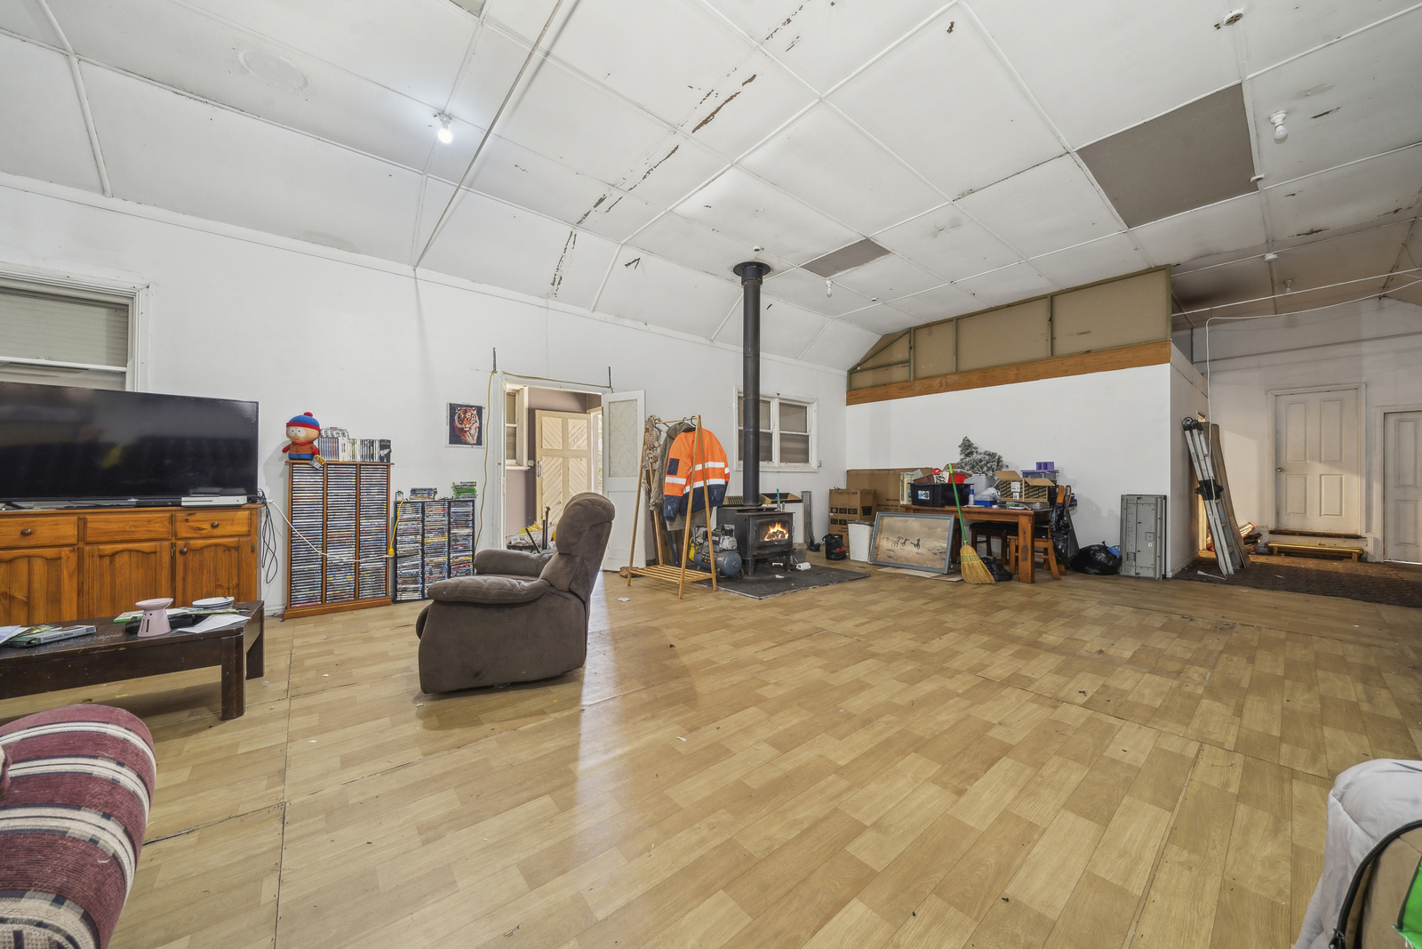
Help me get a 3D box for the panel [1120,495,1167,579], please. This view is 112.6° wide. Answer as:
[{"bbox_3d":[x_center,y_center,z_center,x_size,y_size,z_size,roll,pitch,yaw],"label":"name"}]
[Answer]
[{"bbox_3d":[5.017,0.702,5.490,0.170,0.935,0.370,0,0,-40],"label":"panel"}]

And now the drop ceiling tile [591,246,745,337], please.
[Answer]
[{"bbox_3d":[-0.469,-2.236,6.005,1.912,0.030,0.930,0,-33,-39],"label":"drop ceiling tile"}]

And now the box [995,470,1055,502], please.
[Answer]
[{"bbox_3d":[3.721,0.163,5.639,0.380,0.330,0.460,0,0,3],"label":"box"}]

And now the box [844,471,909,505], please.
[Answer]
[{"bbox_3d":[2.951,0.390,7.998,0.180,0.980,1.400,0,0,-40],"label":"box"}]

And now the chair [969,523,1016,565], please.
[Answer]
[{"bbox_3d":[3.871,0.696,6.481,0.520,1.000,0.450,0,0,-39],"label":"chair"}]

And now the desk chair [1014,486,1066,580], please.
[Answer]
[{"bbox_3d":[3.954,0.676,5.676,0.450,1.050,0.500,0,0,-39],"label":"desk chair"}]

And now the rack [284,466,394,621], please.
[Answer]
[{"bbox_3d":[-3.220,0.534,4.122,0.720,1.264,0.200,0,0,-39],"label":"rack"}]

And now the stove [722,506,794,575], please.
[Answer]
[{"bbox_3d":[0.566,0.789,5.872,0.700,0.740,0.550,0,0,-26],"label":"stove"}]

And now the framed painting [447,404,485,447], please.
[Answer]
[{"bbox_3d":[-2.436,-0.495,4.721,0.345,0.430,0.025,0,0,-40],"label":"framed painting"}]

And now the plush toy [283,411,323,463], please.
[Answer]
[{"bbox_3d":[-3.316,-0.307,3.838,0.240,0.390,0.200,0,0,-19],"label":"plush toy"}]

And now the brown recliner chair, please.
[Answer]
[{"bbox_3d":[-1.189,0.654,3.121,1.050,1.060,0.980,0,0,-15],"label":"brown recliner chair"}]

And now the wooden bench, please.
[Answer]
[{"bbox_3d":[8.555,1.098,6.730,0.250,0.160,0.830,0,0,-40],"label":"wooden bench"}]

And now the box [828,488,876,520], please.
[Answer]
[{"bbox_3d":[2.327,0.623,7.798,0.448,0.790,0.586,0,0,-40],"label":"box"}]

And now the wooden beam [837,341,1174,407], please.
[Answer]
[{"bbox_3d":[3.893,-1.398,7.072,0.070,0.255,4.280,0,0,-40],"label":"wooden beam"}]

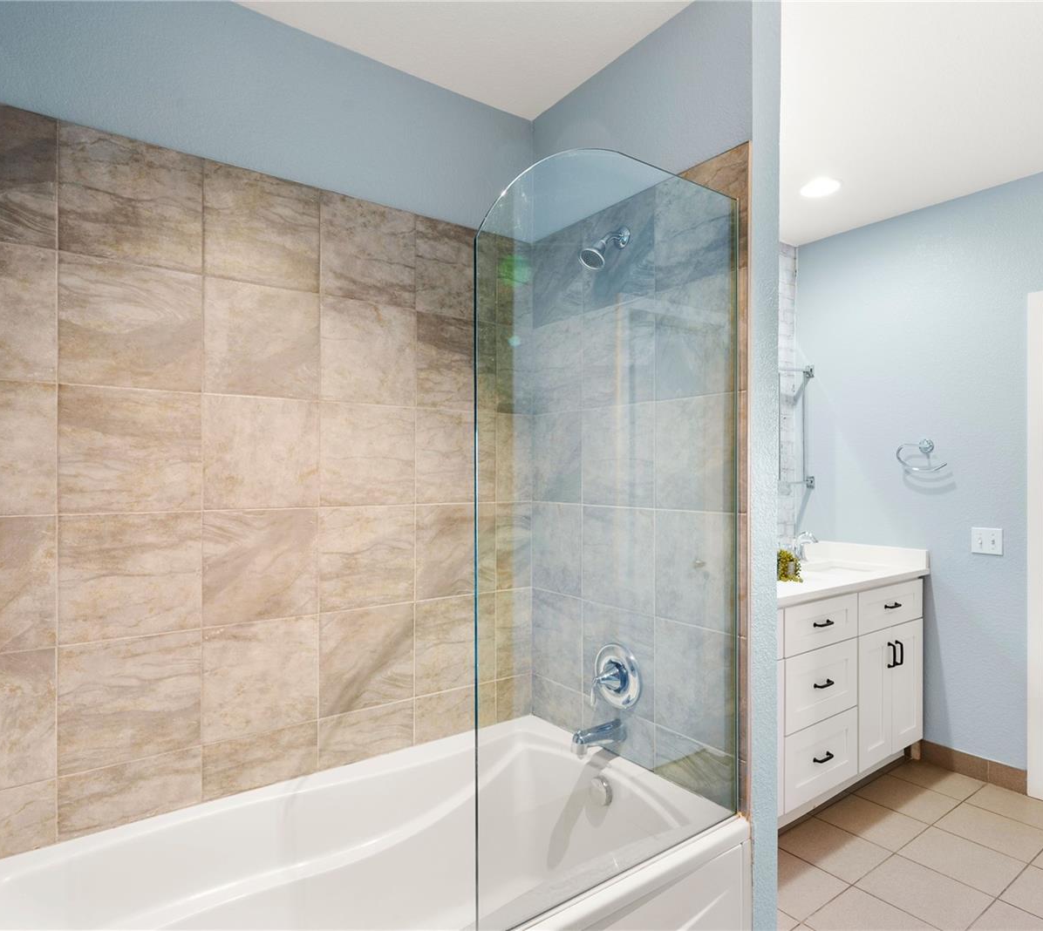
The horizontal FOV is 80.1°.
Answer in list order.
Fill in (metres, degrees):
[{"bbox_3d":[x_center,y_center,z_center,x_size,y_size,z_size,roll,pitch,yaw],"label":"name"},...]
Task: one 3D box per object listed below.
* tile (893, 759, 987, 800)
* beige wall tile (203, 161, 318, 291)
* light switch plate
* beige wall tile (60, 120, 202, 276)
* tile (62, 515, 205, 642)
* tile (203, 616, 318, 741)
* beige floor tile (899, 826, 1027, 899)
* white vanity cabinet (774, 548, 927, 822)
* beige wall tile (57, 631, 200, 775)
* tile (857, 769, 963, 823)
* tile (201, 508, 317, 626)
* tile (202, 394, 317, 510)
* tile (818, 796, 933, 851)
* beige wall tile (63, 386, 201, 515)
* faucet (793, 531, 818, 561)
[{"bbox_3d":[1.855,1.401,2.773,0.281,0.010,0.299,0,-1,-36],"label":"tile"},{"bbox_3d":[-0.710,-0.649,1.715,0.301,0.303,0.011,0,0,-35],"label":"beige wall tile"},{"bbox_3d":[2.028,0.334,2.706,0.010,0.115,0.116,0,-1,-35],"label":"light switch plate"},{"bbox_3d":[-0.958,-0.648,1.540,0.302,0.302,0.010,0,-1,-36],"label":"beige wall tile"},{"bbox_3d":[-0.961,0.270,1.534,0.302,0.302,0.010,0,-1,-36],"label":"tile"},{"bbox_3d":[-0.716,0.580,1.712,0.301,0.303,0.011,0,0,-35],"label":"tile"},{"bbox_3d":[1.559,1.400,2.197,0.302,0.011,0.302,0,0,-35],"label":"beige floor tile"},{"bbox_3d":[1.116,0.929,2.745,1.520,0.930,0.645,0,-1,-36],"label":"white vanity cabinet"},{"bbox_3d":[-0.964,0.578,1.537,0.301,0.303,0.011,0,0,-35],"label":"beige wall tile"},{"bbox_3d":[1.639,1.408,2.633,0.302,0.010,0.302,0,-1,-35],"label":"tile"},{"bbox_3d":[-0.706,0.272,1.696,0.300,0.302,0.010,0,-1,-36],"label":"tile"},{"bbox_3d":[-0.712,-0.035,1.715,0.301,0.305,0.010,0,-1,-35],"label":"tile"},{"bbox_3d":[1.389,1.406,2.455,0.302,0.010,0.302,0,-1,-35],"label":"tile"},{"bbox_3d":[-0.960,-0.037,1.538,0.301,0.305,0.010,0,-1,-35],"label":"beige wall tile"},{"bbox_3d":[1.405,0.406,3.051,0.070,0.150,0.130,0,-1,-35],"label":"faucet"}]

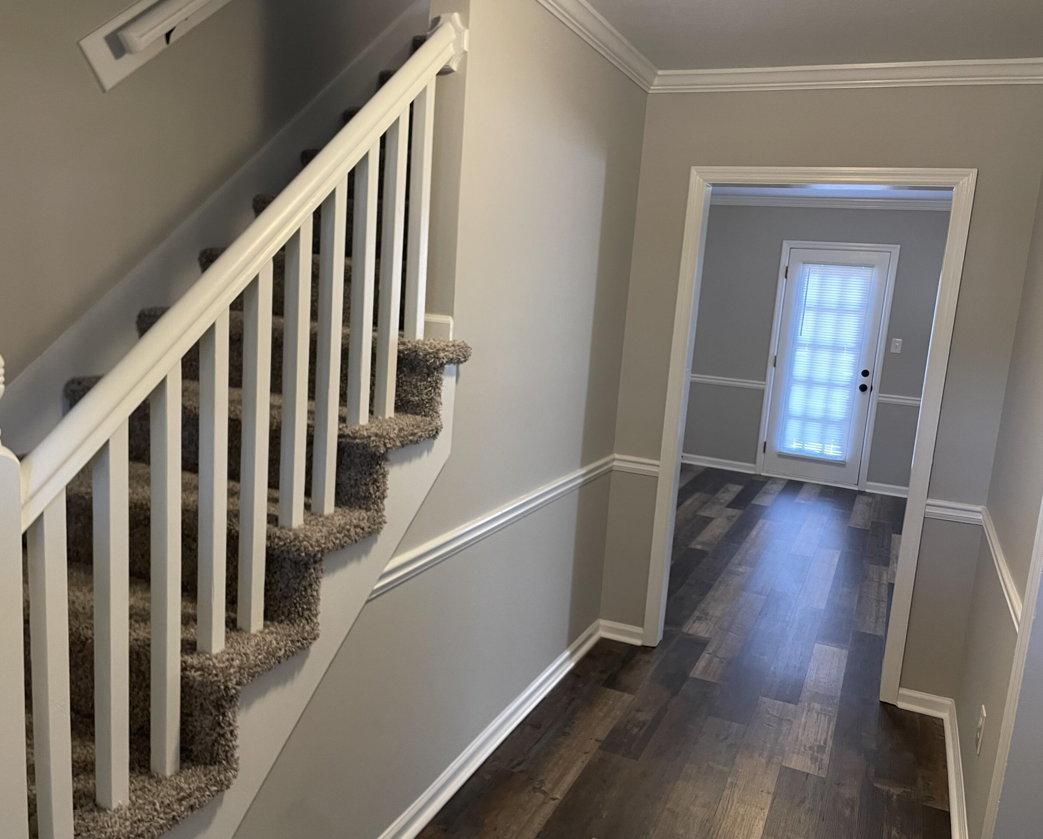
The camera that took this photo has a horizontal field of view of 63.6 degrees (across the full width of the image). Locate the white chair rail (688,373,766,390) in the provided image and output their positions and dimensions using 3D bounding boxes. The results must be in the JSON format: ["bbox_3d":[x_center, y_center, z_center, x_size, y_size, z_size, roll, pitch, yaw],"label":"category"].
[{"bbox_3d":[1.888,-0.345,7.762,0.729,0.073,0.025,8,10,24],"label":"white chair rail"}]

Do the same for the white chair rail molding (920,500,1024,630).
[{"bbox_3d":[1.410,0.423,2.675,0.189,0.079,1.166,8,10,24],"label":"white chair rail molding"}]

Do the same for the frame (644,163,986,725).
[{"bbox_3d":[1.124,0.048,3.458,1.052,2.081,0.130,8,10,24],"label":"frame"}]

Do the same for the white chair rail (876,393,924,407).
[{"bbox_3d":[3.237,-0.155,7.169,0.351,0.073,0.025,8,10,24],"label":"white chair rail"}]

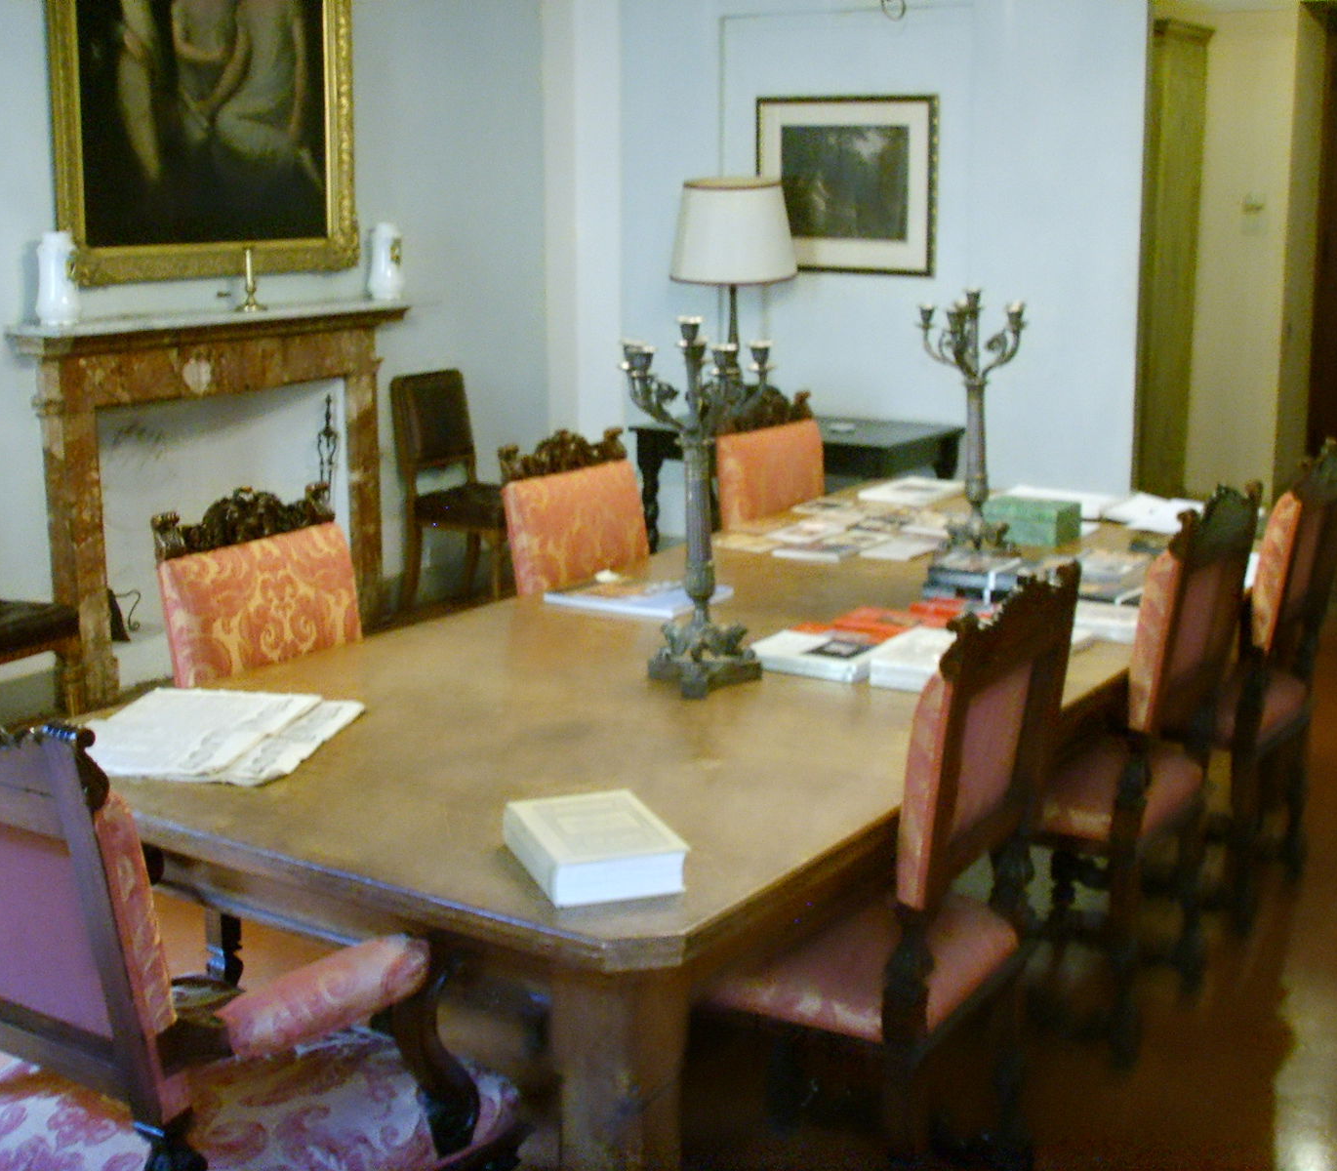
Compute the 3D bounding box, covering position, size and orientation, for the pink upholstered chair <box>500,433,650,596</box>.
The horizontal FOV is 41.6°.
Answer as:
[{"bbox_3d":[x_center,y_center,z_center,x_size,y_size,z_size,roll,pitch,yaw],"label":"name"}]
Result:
[{"bbox_3d":[-0.057,0.173,4.310,0.533,1.099,0.476,8,15,33],"label":"pink upholstered chair"}]

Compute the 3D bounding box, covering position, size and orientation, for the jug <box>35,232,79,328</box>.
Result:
[{"bbox_3d":[-1.901,-0.959,5.477,0.139,0.276,0.139,8,15,33],"label":"jug"}]

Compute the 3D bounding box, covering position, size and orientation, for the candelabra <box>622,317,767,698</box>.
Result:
[{"bbox_3d":[0.053,-0.141,3.133,0.260,0.650,0.260,8,15,34],"label":"candelabra"}]

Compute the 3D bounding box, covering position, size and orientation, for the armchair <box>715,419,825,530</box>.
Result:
[{"bbox_3d":[0.478,-0.002,5.080,0.533,1.099,0.476,8,15,33],"label":"armchair"}]

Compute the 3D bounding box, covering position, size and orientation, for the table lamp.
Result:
[{"bbox_3d":[0.258,-1.125,7.022,0.500,0.950,0.500,0,13,0],"label":"table lamp"}]

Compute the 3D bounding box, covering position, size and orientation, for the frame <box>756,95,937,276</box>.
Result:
[{"bbox_3d":[0.698,-1.588,6.992,0.810,0.690,0.030,8,15,34],"label":"frame"}]

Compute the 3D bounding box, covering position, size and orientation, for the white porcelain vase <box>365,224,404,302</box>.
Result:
[{"bbox_3d":[-1.073,-1.228,6.670,0.136,0.276,0.136,-1,12,0],"label":"white porcelain vase"}]

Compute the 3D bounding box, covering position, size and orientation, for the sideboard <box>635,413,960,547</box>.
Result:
[{"bbox_3d":[0.510,-0.254,7.042,1.148,0.749,0.640,8,15,33],"label":"sideboard"}]

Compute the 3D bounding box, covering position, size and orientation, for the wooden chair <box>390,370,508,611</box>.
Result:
[{"bbox_3d":[-0.753,-0.367,7.050,0.560,0.935,0.470,8,15,34],"label":"wooden chair"}]

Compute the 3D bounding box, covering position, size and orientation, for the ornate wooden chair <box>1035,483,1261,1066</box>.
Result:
[{"bbox_3d":[0.818,0.333,3.530,0.533,1.099,0.476,8,15,33],"label":"ornate wooden chair"}]

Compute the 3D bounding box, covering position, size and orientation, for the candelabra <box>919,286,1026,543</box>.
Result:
[{"bbox_3d":[0.736,-0.375,4.156,0.260,0.645,0.260,8,15,34],"label":"candelabra"}]

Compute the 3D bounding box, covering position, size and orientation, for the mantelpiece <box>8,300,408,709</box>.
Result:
[{"bbox_3d":[-1.518,-0.340,6.232,0.260,1.255,1.610,8,15,34],"label":"mantelpiece"}]

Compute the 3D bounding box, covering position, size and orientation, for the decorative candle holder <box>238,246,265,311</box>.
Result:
[{"bbox_3d":[-1.463,-1.064,6.112,0.100,0.210,0.100,8,15,34],"label":"decorative candle holder"}]

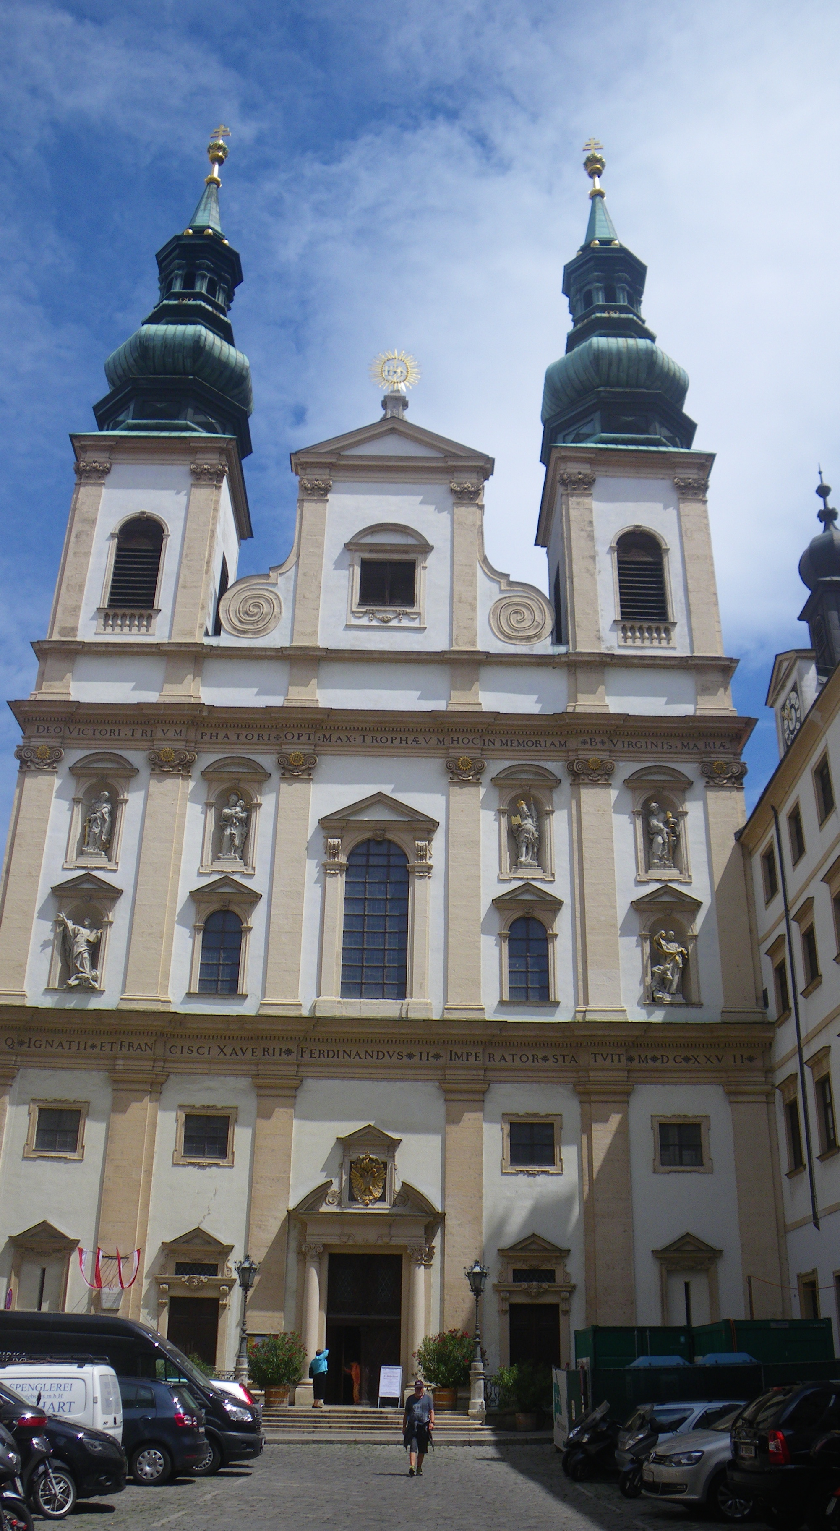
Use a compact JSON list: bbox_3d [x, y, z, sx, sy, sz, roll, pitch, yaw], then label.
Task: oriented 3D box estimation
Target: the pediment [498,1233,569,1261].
[{"bbox_3d":[3.839,16.325,41.972,2.404,0.848,0.450,1,-26,0],"label":"pediment"}]

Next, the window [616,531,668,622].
[{"bbox_3d":[9.241,-7.900,51.443,2.050,4.500,0.450,1,-26,0],"label":"window"}]

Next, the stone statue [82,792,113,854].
[{"bbox_3d":[-12.032,2.193,46.430,1.020,2.548,0.750,1,-24,-1],"label":"stone statue"}]

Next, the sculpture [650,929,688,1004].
[{"bbox_3d":[9.193,7.415,45.458,1.347,2.853,0.900,1,-26,-1],"label":"sculpture"}]

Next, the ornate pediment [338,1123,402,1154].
[{"bbox_3d":[-1.716,12.779,42.439,2.119,0.852,0.500,1,-26,-1],"label":"ornate pediment"}]

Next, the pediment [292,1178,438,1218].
[{"bbox_3d":[-1.738,13.792,39.557,4.750,1.300,1.000,1,-26,0],"label":"pediment"}]

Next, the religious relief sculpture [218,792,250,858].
[{"bbox_3d":[-7.283,2.407,48.988,1.192,2.852,0.800,1,-26,0],"label":"religious relief sculpture"}]

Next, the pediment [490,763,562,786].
[{"bbox_3d":[4.037,0.405,47.233,2.652,0.767,0.500,1,-24,-1],"label":"pediment"}]

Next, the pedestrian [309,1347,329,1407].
[{"bbox_3d":[-3.070,18.691,37.815,0.584,1.672,0.520,5,-24,-9],"label":"pedestrian"}]

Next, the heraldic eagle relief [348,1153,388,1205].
[{"bbox_3d":[-1.784,14.212,42.550,1.310,1.726,0.300,1,-26,0],"label":"heraldic eagle relief"}]

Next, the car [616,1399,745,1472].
[{"bbox_3d":[5.969,12.061,22.054,4.550,1.460,1.800,8,-27,-14],"label":"car"}]

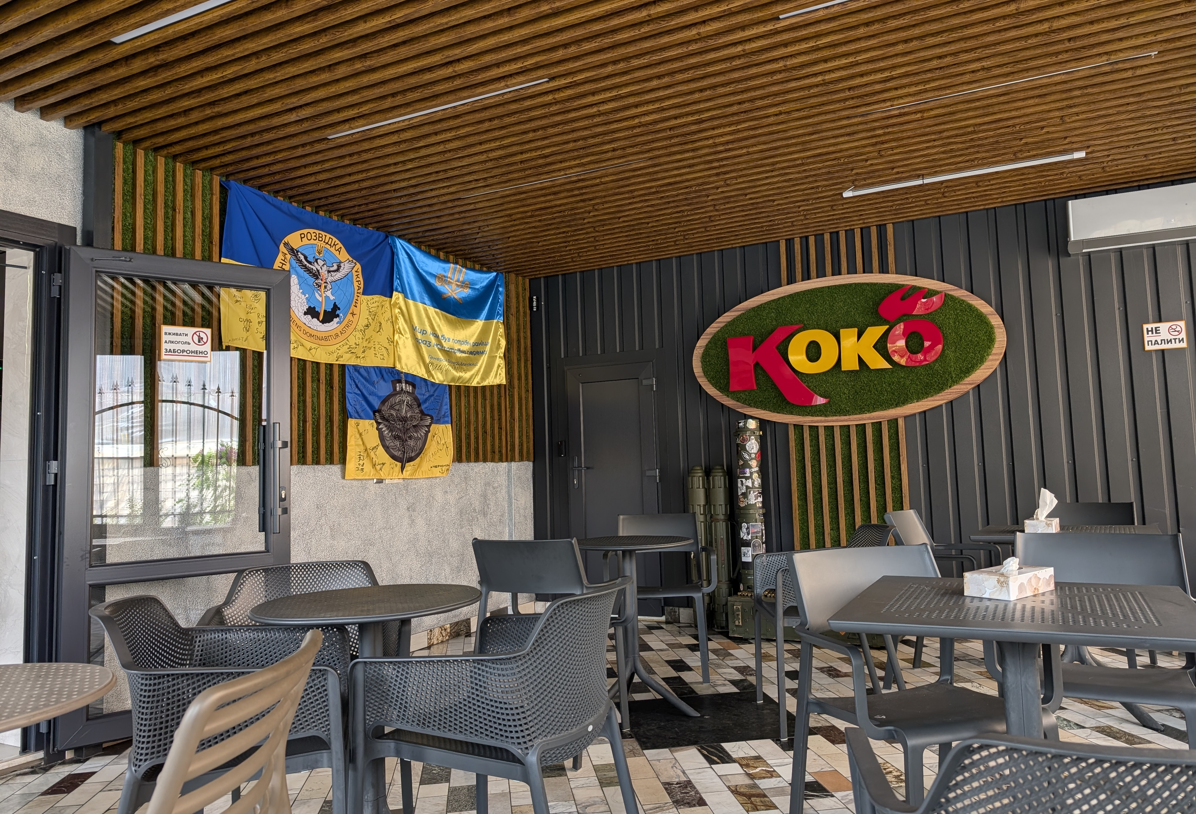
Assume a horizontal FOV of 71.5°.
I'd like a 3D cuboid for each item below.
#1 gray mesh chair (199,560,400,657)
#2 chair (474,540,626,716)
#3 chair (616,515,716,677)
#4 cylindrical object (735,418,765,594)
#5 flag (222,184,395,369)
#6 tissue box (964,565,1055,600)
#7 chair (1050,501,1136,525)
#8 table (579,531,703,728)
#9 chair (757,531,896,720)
[{"bbox_3d":[-0.887,0.898,2.578,0.600,0.800,0.590,-1,-5,-15],"label":"gray mesh chair"},{"bbox_3d":[-0.206,0.930,3.346,0.580,0.820,0.530,-4,-5,23],"label":"chair"},{"bbox_3d":[0.331,1.005,4.475,0.580,0.820,0.530,-2,-5,7],"label":"chair"},{"bbox_3d":[1.014,0.653,5.463,0.181,1.156,0.181,-2,-5,0],"label":"cylindrical object"},{"bbox_3d":[-1.578,-0.690,4.673,0.050,0.844,1.216,-4,-5,29],"label":"flag"},{"bbox_3d":[0.993,0.419,2.003,0.223,0.058,0.119,2,-6,-38],"label":"tissue box"},{"bbox_3d":[2.501,0.923,4.311,0.580,0.820,0.530,-5,-6,37],"label":"chair"},{"bbox_3d":[0.166,0.999,3.866,0.623,0.749,0.623,-2,-5,0],"label":"table"},{"bbox_3d":[1.000,0.920,3.565,0.590,0.800,0.600,-2,-5,2],"label":"chair"}]

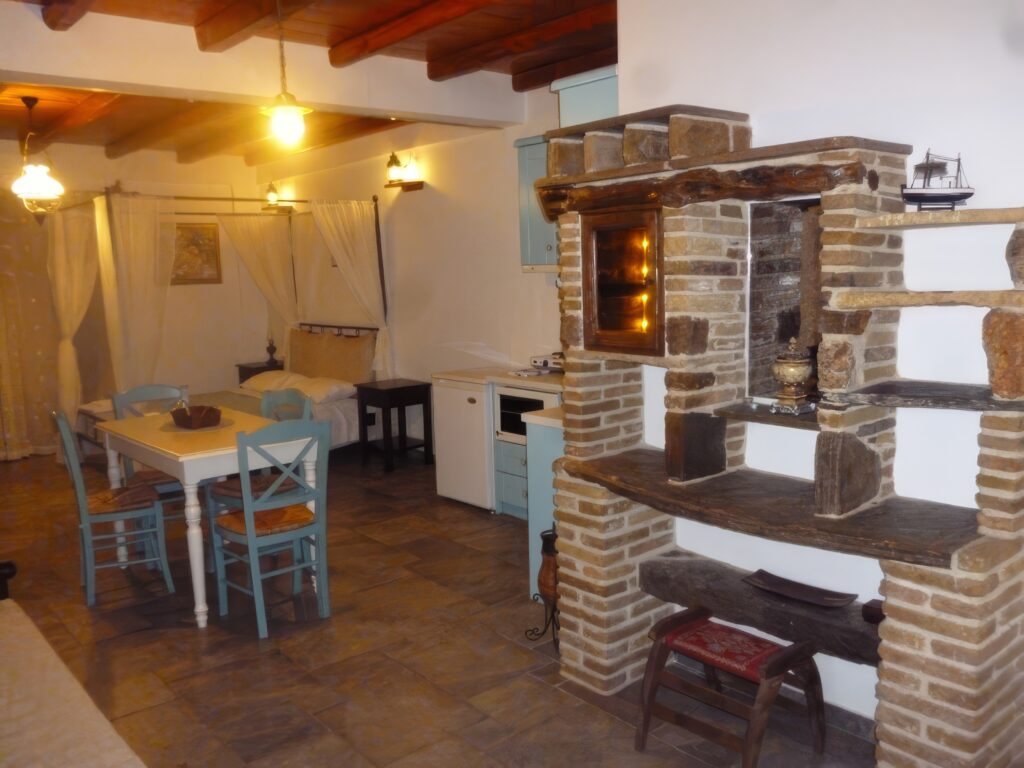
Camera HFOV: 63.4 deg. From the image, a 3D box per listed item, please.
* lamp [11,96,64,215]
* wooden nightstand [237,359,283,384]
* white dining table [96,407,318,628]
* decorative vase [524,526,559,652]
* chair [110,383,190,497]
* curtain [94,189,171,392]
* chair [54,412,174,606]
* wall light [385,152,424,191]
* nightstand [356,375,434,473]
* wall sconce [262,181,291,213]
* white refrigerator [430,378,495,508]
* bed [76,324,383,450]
[{"bbox_3d":[-3.221,-1.500,5.595,0.340,0.835,0.340,-9,10,-40],"label":"lamp"},{"bbox_3d":[-2.522,0.121,8.575,0.440,0.655,0.450,-9,11,-40],"label":"wooden nightstand"},{"bbox_3d":[-1.530,0.612,4.192,0.665,0.770,1.230,-9,10,-40],"label":"white dining table"},{"bbox_3d":[0.149,0.814,3.324,0.210,0.500,0.210,-2,8,0],"label":"decorative vase"},{"bbox_3d":[-1.946,0.483,4.747,0.430,0.900,0.470,-9,10,-40],"label":"chair"},{"bbox_3d":[-2.541,-0.306,5.763,0.480,1.980,0.240,-9,10,-40],"label":"curtain"},{"bbox_3d":[-2.034,0.610,4.205,0.445,0.925,0.450,-9,11,-40],"label":"chair"},{"bbox_3d":[-0.853,-1.666,6.479,0.200,0.310,0.260,-9,11,-40],"label":"wall light"},{"bbox_3d":[-0.943,0.330,6.740,0.440,0.655,0.470,-9,11,-40],"label":"nightstand"},{"bbox_3d":[-2.293,-1.833,8.073,0.200,0.310,0.220,-9,10,-40],"label":"wall sconce"},{"bbox_3d":[-0.117,0.338,5.572,0.570,0.838,0.565,-9,10,-40],"label":"white refrigerator"},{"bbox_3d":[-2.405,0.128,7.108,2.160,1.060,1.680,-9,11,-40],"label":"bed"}]

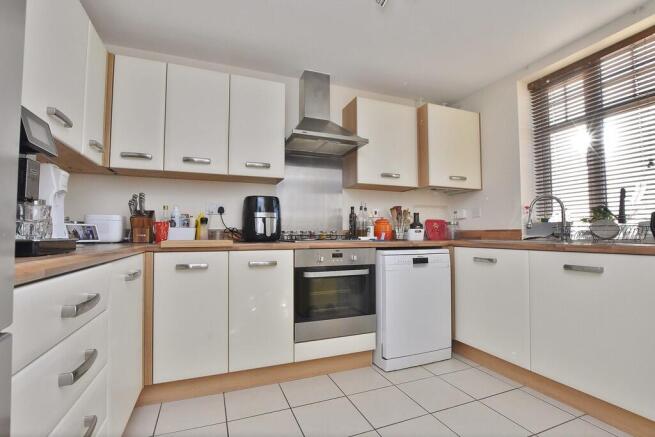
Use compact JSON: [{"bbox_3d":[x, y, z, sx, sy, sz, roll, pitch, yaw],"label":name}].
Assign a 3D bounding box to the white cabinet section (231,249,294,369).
[{"bbox_3d":[-0.494,0.574,1.975,0.400,0.720,0.580,1,-3,-19],"label":"white cabinet section"}]

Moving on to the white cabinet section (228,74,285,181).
[{"bbox_3d":[-0.559,-0.658,2.146,0.400,0.720,0.320,1,-3,-19],"label":"white cabinet section"}]

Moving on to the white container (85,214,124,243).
[{"bbox_3d":[-1.413,0.067,1.742,0.180,0.172,0.170,2,-3,-24],"label":"white container"}]

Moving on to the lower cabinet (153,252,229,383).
[{"bbox_3d":[-0.873,0.574,1.852,0.400,0.718,0.570,1,-4,-19],"label":"lower cabinet"}]

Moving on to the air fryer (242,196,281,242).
[{"bbox_3d":[-0.491,0.020,2.035,0.247,0.324,0.283,2,-4,-27],"label":"air fryer"}]

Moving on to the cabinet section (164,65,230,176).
[{"bbox_3d":[-0.934,-0.664,2.020,0.400,0.720,0.320,1,-3,-19],"label":"cabinet section"}]

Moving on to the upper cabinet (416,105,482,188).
[{"bbox_3d":[1.105,-0.630,2.675,0.604,0.741,0.392,1,-4,-19],"label":"upper cabinet"}]

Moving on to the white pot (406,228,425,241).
[{"bbox_3d":[0.798,0.149,2.466,0.140,0.102,0.140,0,-3,0],"label":"white pot"}]

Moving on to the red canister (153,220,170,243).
[{"bbox_3d":[-1.063,0.088,1.758,0.090,0.133,0.090,1,-3,-20],"label":"red canister"}]

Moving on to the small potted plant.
[{"bbox_3d":[1.782,0.030,1.776,0.180,0.232,0.180,1,-4,-19],"label":"small potted plant"}]

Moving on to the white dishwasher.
[{"bbox_3d":[0.610,0.702,2.390,0.616,0.870,0.597,1,-4,-19],"label":"white dishwasher"}]

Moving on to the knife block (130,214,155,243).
[{"bbox_3d":[-1.229,0.072,1.807,0.124,0.201,0.154,1,-4,-22],"label":"knife block"}]

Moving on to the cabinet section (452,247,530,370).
[{"bbox_3d":[1.397,0.578,2.014,0.580,0.720,0.600,1,-3,-19],"label":"cabinet section"}]

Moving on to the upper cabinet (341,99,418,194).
[{"bbox_3d":[0.493,-0.650,2.552,0.628,0.742,0.299,1,-4,-19],"label":"upper cabinet"}]

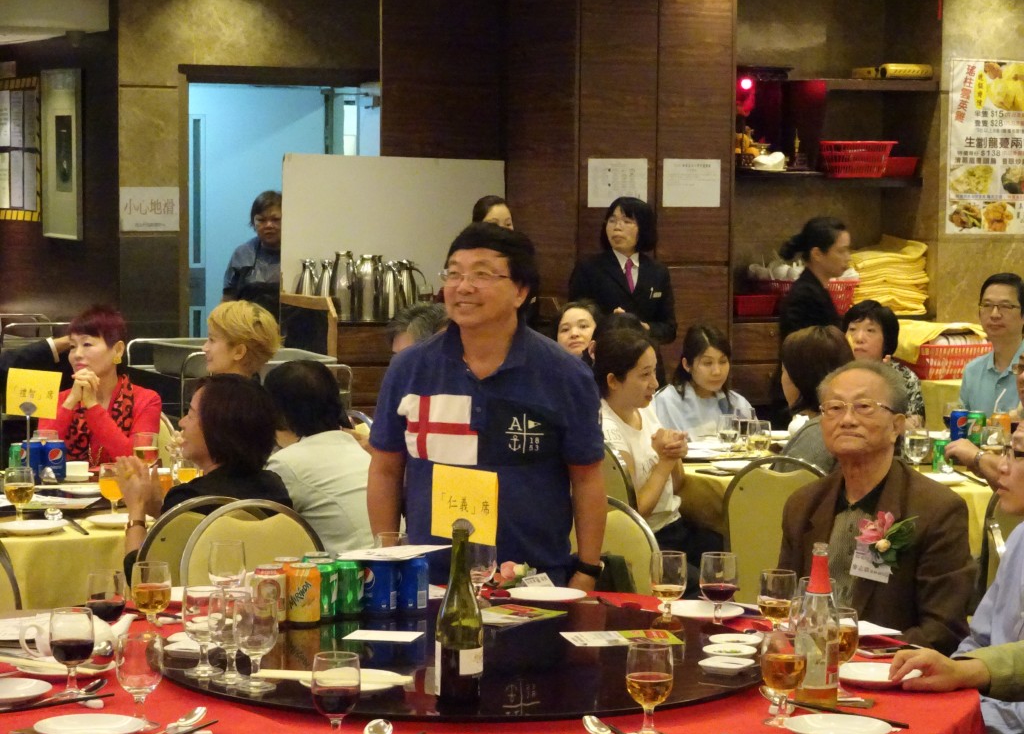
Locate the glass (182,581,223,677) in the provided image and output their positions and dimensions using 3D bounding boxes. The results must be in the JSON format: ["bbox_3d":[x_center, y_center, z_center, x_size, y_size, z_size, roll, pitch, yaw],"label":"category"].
[{"bbox_3d":[-0.544,0.467,4.441,0.075,0.151,0.075,0,4,0],"label":"glass"}]

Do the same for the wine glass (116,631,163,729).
[{"bbox_3d":[-0.639,0.540,4.317,0.079,0.156,0.079,1,4,0],"label":"wine glass"}]

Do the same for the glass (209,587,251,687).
[{"bbox_3d":[-0.507,0.487,4.520,0.079,0.156,0.079,1,4,0],"label":"glass"}]

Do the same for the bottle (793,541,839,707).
[{"bbox_3d":[0.535,0.448,4.402,0.075,0.285,0.075,0,4,0],"label":"bottle"}]

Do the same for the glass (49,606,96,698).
[{"bbox_3d":[-0.798,0.519,4.560,0.080,0.155,0.080,0,5,0],"label":"glass"}]

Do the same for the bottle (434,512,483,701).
[{"bbox_3d":[-0.088,0.420,4.250,0.080,0.295,0.080,0,4,0],"label":"bottle"}]

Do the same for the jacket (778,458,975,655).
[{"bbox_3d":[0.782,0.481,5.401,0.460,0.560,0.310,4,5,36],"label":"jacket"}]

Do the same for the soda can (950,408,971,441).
[{"bbox_3d":[1.570,0.210,8.800,0.066,0.115,0.066,1,4,0],"label":"soda can"}]

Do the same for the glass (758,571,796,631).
[{"bbox_3d":[0.520,0.477,4.915,0.076,0.151,0.076,0,4,0],"label":"glass"}]

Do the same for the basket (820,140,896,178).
[{"bbox_3d":[1.633,-0.979,11.850,0.300,0.172,0.220,-1,4,-20],"label":"basket"}]

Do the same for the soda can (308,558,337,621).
[{"bbox_3d":[-0.379,0.445,5.012,0.066,0.115,0.066,0,4,0],"label":"soda can"}]

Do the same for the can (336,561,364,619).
[{"bbox_3d":[-0.319,0.436,5.026,0.066,0.117,0.066,0,4,0],"label":"can"}]

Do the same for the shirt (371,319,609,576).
[{"bbox_3d":[-0.057,0.195,5.810,0.540,0.620,0.290,1,5,7],"label":"shirt"}]

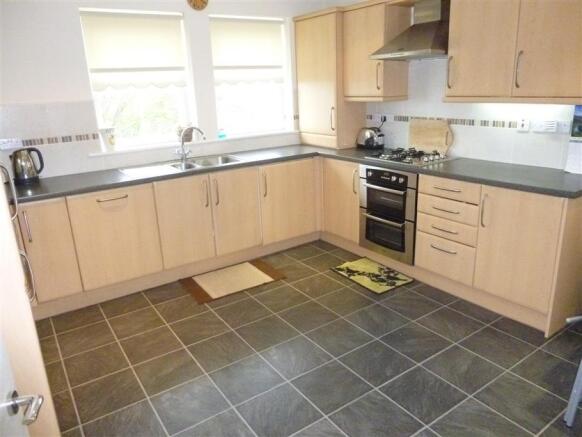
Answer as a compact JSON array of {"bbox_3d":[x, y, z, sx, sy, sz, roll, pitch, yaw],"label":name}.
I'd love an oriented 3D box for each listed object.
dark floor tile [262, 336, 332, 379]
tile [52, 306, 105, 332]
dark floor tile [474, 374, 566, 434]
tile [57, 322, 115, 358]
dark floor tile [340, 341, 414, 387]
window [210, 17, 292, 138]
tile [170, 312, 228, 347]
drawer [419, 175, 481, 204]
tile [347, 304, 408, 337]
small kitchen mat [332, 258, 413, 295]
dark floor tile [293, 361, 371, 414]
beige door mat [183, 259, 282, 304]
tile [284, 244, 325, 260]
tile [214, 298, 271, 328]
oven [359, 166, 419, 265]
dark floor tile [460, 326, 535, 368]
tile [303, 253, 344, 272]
[{"bbox_3d":[0.030,0.817,2.475,0.322,0.010,0.322,-13,20,-32],"label":"dark floor tile"},{"bbox_3d":[-1.523,0.729,3.033,0.325,0.012,0.325,-13,20,-32],"label":"tile"},{"bbox_3d":[1.120,0.891,2.054,0.322,0.010,0.322,-13,20,-32],"label":"dark floor tile"},{"bbox_3d":[-1.330,0.785,2.743,0.325,0.010,0.325,-13,20,-32],"label":"tile"},{"bbox_3d":[0.489,0.821,2.388,0.322,0.010,0.322,-13,20,-32],"label":"dark floor tile"},{"bbox_3d":[-0.379,-1.427,4.313,0.911,1.165,0.115,-13,20,-32],"label":"window"},{"bbox_3d":[-0.615,0.741,2.833,0.322,0.010,0.322,-13,20,-32],"label":"tile"},{"bbox_3d":[1.261,-0.248,3.000,0.500,0.137,0.495,-13,20,-32],"label":"drawer"},{"bbox_3d":[0.586,0.686,2.825,0.322,0.010,0.322,-13,20,-32],"label":"tile"},{"bbox_3d":[0.677,0.462,3.529,0.403,0.008,0.601,-12,19,-28],"label":"small kitchen mat"},{"bbox_3d":[0.213,0.877,2.211,0.325,0.010,0.325,-13,20,-32],"label":"dark floor tile"},{"bbox_3d":[-0.489,0.504,3.517,0.759,0.012,0.532,-13,20,-30],"label":"beige door mat"},{"bbox_3d":[0.131,0.335,4.025,0.326,0.010,0.322,-13,20,-32],"label":"tile"},{"bbox_3d":[-0.340,0.677,3.005,0.322,0.010,0.322,-13,20,-32],"label":"tile"},{"bbox_3d":[0.982,-0.098,3.553,0.580,0.721,0.600,-13,20,-32],"label":"oven"},{"bbox_3d":[1.211,0.759,2.474,0.326,0.010,0.322,-13,20,-32],"label":"dark floor tile"},{"bbox_3d":[0.294,0.410,3.809,0.325,0.012,0.325,-13,20,-32],"label":"tile"}]

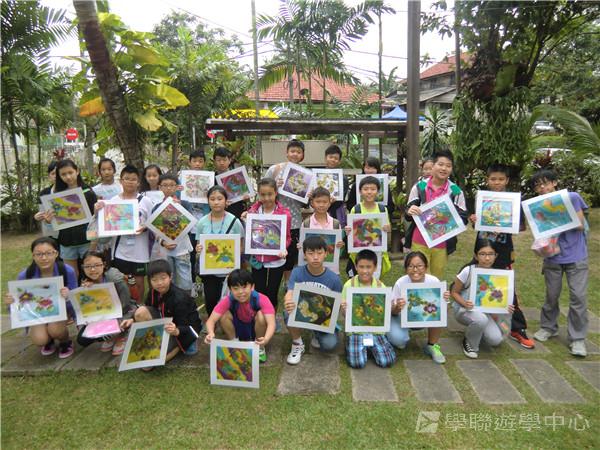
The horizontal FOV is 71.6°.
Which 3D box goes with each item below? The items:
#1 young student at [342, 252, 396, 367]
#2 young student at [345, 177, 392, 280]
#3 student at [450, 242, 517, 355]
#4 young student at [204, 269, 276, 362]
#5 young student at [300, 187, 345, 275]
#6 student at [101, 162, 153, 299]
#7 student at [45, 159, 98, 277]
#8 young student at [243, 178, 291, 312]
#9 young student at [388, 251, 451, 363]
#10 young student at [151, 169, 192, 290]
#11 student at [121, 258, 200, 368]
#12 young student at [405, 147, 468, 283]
[{"bbox_3d":[0.530,0.629,3.219,0.410,0.860,0.530,0,10,4],"label":"young student"},{"bbox_3d":[0.595,0.261,3.736,0.440,1.369,0.360,1,10,3],"label":"young student"},{"bbox_3d":[1.428,0.565,3.318,0.440,0.920,0.500,-5,11,-24],"label":"student"},{"bbox_3d":[-0.436,0.653,3.050,0.500,0.696,0.620,-1,9,-5],"label":"young student"},{"bbox_3d":[0.189,0.323,3.604,0.430,1.295,0.340,0,10,0],"label":"young student"},{"bbox_3d":[-1.435,0.196,3.610,0.480,1.427,0.400,-2,9,-11],"label":"student"},{"bbox_3d":[-1.965,0.189,3.698,0.450,1.524,0.360,-2,10,-11],"label":"student"},{"bbox_3d":[-0.269,0.326,3.440,0.420,1.410,0.340,-1,10,-3],"label":"young student"},{"bbox_3d":[0.948,0.620,3.300,0.450,0.840,0.550,0,10,6],"label":"young student"},{"bbox_3d":[-1.149,0.196,3.854,0.410,1.352,0.380,-1,9,-9],"label":"young student"},{"bbox_3d":[-1.025,0.620,3.080,0.460,0.750,0.560,5,10,30],"label":"student"},{"bbox_3d":[1.109,0.147,3.499,0.500,1.557,0.380,1,9,9],"label":"young student"}]

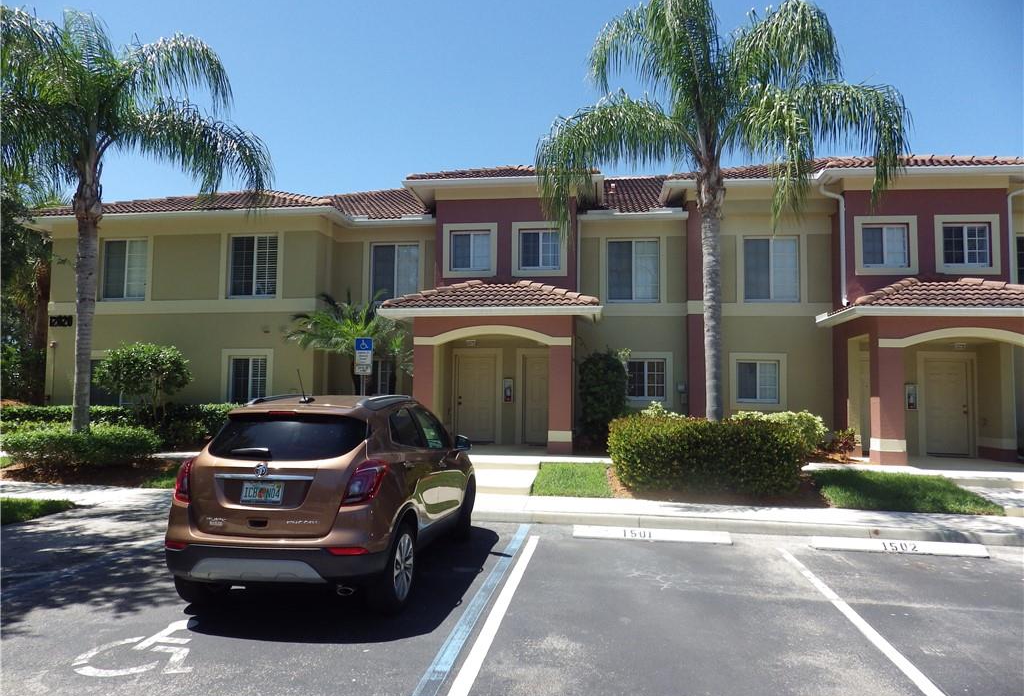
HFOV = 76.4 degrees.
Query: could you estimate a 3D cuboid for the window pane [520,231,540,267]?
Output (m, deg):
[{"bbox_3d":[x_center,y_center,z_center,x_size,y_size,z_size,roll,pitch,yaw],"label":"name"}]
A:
[{"bbox_3d":[0.424,-2.221,14.712,0.489,0.902,0.070,0,-3,8],"label":"window pane"}]

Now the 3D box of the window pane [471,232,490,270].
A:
[{"bbox_3d":[-0.752,-2.285,15.313,0.480,0.910,0.060,0,-3,8],"label":"window pane"}]

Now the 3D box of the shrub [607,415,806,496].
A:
[{"bbox_3d":[2.893,1.627,10.098,2.750,1.050,1.300,0,-3,9],"label":"shrub"}]

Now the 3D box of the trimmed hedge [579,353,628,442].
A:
[{"bbox_3d":[2.065,1.174,14.713,1.120,2.200,1.100,0,-3,8],"label":"trimmed hedge"}]

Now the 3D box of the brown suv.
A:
[{"bbox_3d":[-1.511,1.301,6.585,1.800,1.660,4.280,0,-3,7],"label":"brown suv"}]

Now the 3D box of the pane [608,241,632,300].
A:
[{"bbox_3d":[2.577,-1.831,15.391,0.606,1.477,0.080,0,-3,9],"label":"pane"}]

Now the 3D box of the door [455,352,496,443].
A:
[{"bbox_3d":[-0.852,1.204,15.515,0.982,2.139,0.080,0,-3,8],"label":"door"}]

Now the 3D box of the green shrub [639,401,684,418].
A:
[{"bbox_3d":[3.104,1.654,13.380,0.948,1.125,0.900,0,-3,8],"label":"green shrub"}]

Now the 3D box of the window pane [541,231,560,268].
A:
[{"bbox_3d":[0.891,-2.287,15.071,0.460,0.900,0.060,0,-3,8],"label":"window pane"}]

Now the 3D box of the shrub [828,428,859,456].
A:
[{"bbox_3d":[6.645,1.914,13.045,0.540,0.580,0.500,0,-3,9],"label":"shrub"}]

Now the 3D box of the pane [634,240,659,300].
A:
[{"bbox_3d":[3.136,-1.801,15.175,0.595,1.470,0.080,0,-3,8],"label":"pane"}]

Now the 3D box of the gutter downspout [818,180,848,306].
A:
[{"bbox_3d":[7.015,-2.294,14.240,0.500,2.800,0.250,0,-3,8],"label":"gutter downspout"}]

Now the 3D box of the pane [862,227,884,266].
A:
[{"bbox_3d":[7.614,-2.140,13.713,0.460,0.904,0.080,0,-3,9],"label":"pane"}]

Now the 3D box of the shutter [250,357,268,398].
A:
[{"bbox_3d":[-6.006,0.718,15.460,0.447,1.054,0.080,0,-3,9],"label":"shutter"}]

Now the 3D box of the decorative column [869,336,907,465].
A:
[{"bbox_3d":[7.070,0.995,12.258,0.470,2.356,0.470,0,-3,9],"label":"decorative column"}]

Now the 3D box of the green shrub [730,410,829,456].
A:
[{"bbox_3d":[5.426,1.737,13.300,1.850,1.000,1.400,0,-3,9],"label":"green shrub"}]

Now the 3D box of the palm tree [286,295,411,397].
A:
[{"bbox_3d":[-3.605,0.486,14.418,2.818,3.500,2.400,0,-3,8],"label":"palm tree"}]

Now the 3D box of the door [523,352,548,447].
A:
[{"bbox_3d":[0.739,1.290,15.732,0.930,2.070,0.080,0,-3,8],"label":"door"}]

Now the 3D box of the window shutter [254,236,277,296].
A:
[{"bbox_3d":[-5.985,-1.985,15.849,0.584,1.475,0.060,0,-3,8],"label":"window shutter"}]

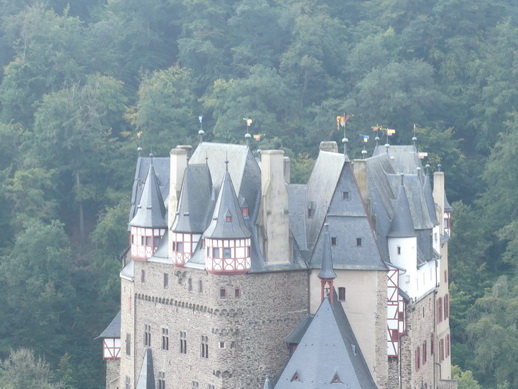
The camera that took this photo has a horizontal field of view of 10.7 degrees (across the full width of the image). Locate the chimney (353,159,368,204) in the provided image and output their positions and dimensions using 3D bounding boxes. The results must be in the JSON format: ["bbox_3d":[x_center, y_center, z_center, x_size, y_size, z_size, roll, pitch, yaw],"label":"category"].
[{"bbox_3d":[8.802,-1.122,239.000,1.200,3.900,1.100,-3,8,-25],"label":"chimney"}]

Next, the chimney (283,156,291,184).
[{"bbox_3d":[2.349,-2.001,241.000,0.900,2.400,0.900,-4,8,-27],"label":"chimney"}]

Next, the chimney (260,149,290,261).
[{"bbox_3d":[1.382,1.089,232.000,2.000,9.400,1.700,-4,8,-27],"label":"chimney"}]

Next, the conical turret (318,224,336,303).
[{"bbox_3d":[5.565,5.605,225.000,1.450,6.250,1.450,0,8,0],"label":"conical turret"}]

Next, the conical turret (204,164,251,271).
[{"bbox_3d":[-2.533,1.910,230.000,3.900,9.200,3.900,-3,8,-20],"label":"conical turret"}]

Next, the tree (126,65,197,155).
[{"bbox_3d":[-13.025,-10.153,370.000,9.400,14.500,9.400,0,8,0],"label":"tree"}]

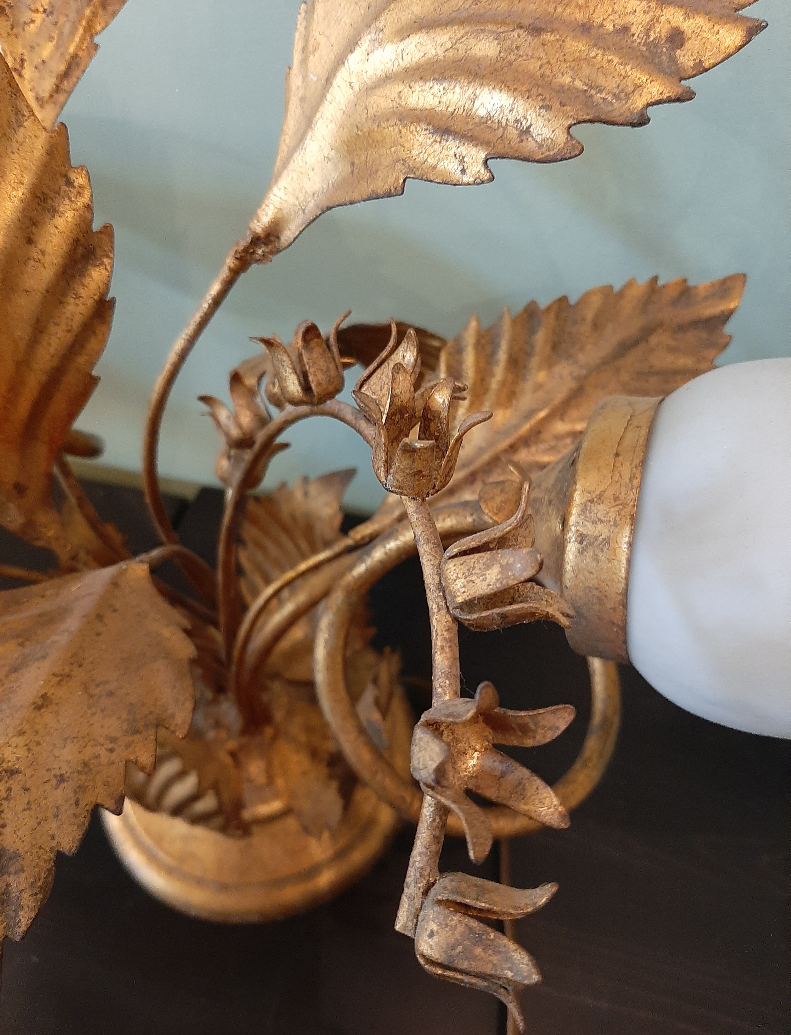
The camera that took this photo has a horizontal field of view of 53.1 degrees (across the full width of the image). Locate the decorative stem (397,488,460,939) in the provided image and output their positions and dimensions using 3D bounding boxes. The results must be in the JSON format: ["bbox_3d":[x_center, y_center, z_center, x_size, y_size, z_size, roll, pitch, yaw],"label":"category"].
[{"bbox_3d":[0.006,0.033,0.155,0.011,0.014,0.090,1,69,0],"label":"decorative stem"}]

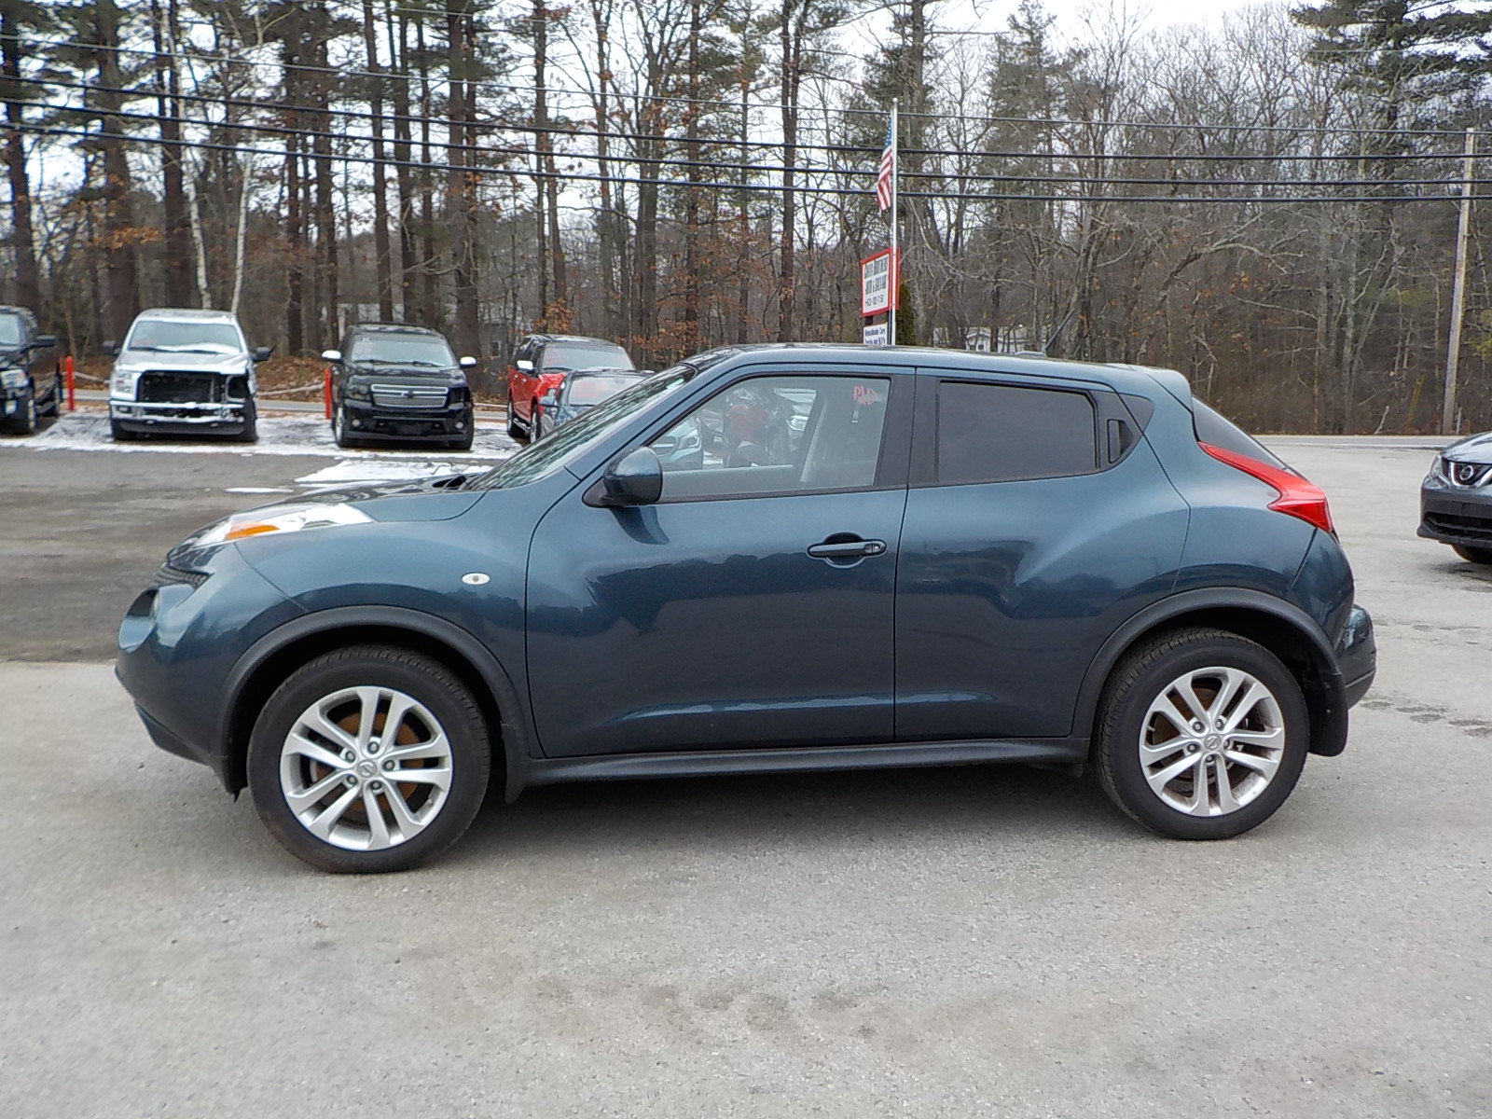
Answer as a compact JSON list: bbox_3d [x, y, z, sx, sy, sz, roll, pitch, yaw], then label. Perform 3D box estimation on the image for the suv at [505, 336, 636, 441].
[{"bbox_3d":[-3.030,-3.070,22.800,1.930,1.850,4.920,-2,8,-17],"label":"suv"}]

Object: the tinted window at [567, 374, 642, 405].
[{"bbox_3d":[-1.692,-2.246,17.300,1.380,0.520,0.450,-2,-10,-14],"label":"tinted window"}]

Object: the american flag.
[{"bbox_3d":[2.585,-7.293,23.900,0.360,1.700,0.250,0,6,0],"label":"american flag"}]

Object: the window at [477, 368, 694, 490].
[{"bbox_3d":[-0.597,-0.439,4.487,0.860,0.130,1.360,-33,9,-3],"label":"window"}]

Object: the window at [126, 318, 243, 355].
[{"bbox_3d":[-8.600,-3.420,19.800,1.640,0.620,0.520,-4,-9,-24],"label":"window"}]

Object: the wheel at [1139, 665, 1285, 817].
[{"bbox_3d":[1.428,0.556,4.071,0.470,0.470,0.190,-1,6,-8],"label":"wheel"}]

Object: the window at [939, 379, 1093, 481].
[{"bbox_3d":[0.843,-0.393,4.010,0.535,0.335,0.080,-1,-8,-8],"label":"window"}]

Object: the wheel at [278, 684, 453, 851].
[{"bbox_3d":[-1.079,0.584,3.737,0.470,0.470,0.190,-1,6,-8],"label":"wheel"}]

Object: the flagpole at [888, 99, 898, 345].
[{"bbox_3d":[2.750,-5.460,24.150,0.080,6.100,0.080,0,6,0],"label":"flagpole"}]

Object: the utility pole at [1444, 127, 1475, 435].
[{"bbox_3d":[19.350,-7.494,35.039,0.300,8.160,0.300,1,6,0],"label":"utility pole"}]

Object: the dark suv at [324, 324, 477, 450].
[{"bbox_3d":[-5.732,-2.922,21.369,2.040,1.930,5.150,-1,10,-19],"label":"dark suv"}]

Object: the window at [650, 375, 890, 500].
[{"bbox_3d":[0.042,-0.367,3.875,0.800,0.400,0.050,-1,-19,-8],"label":"window"}]

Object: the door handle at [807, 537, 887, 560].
[{"bbox_3d":[0.295,-0.035,3.780,0.235,0.060,0.055,-1,6,-8],"label":"door handle"}]

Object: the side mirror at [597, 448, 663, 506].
[{"bbox_3d":[-0.320,-0.231,3.612,0.175,0.165,0.240,-1,6,-8],"label":"side mirror"}]

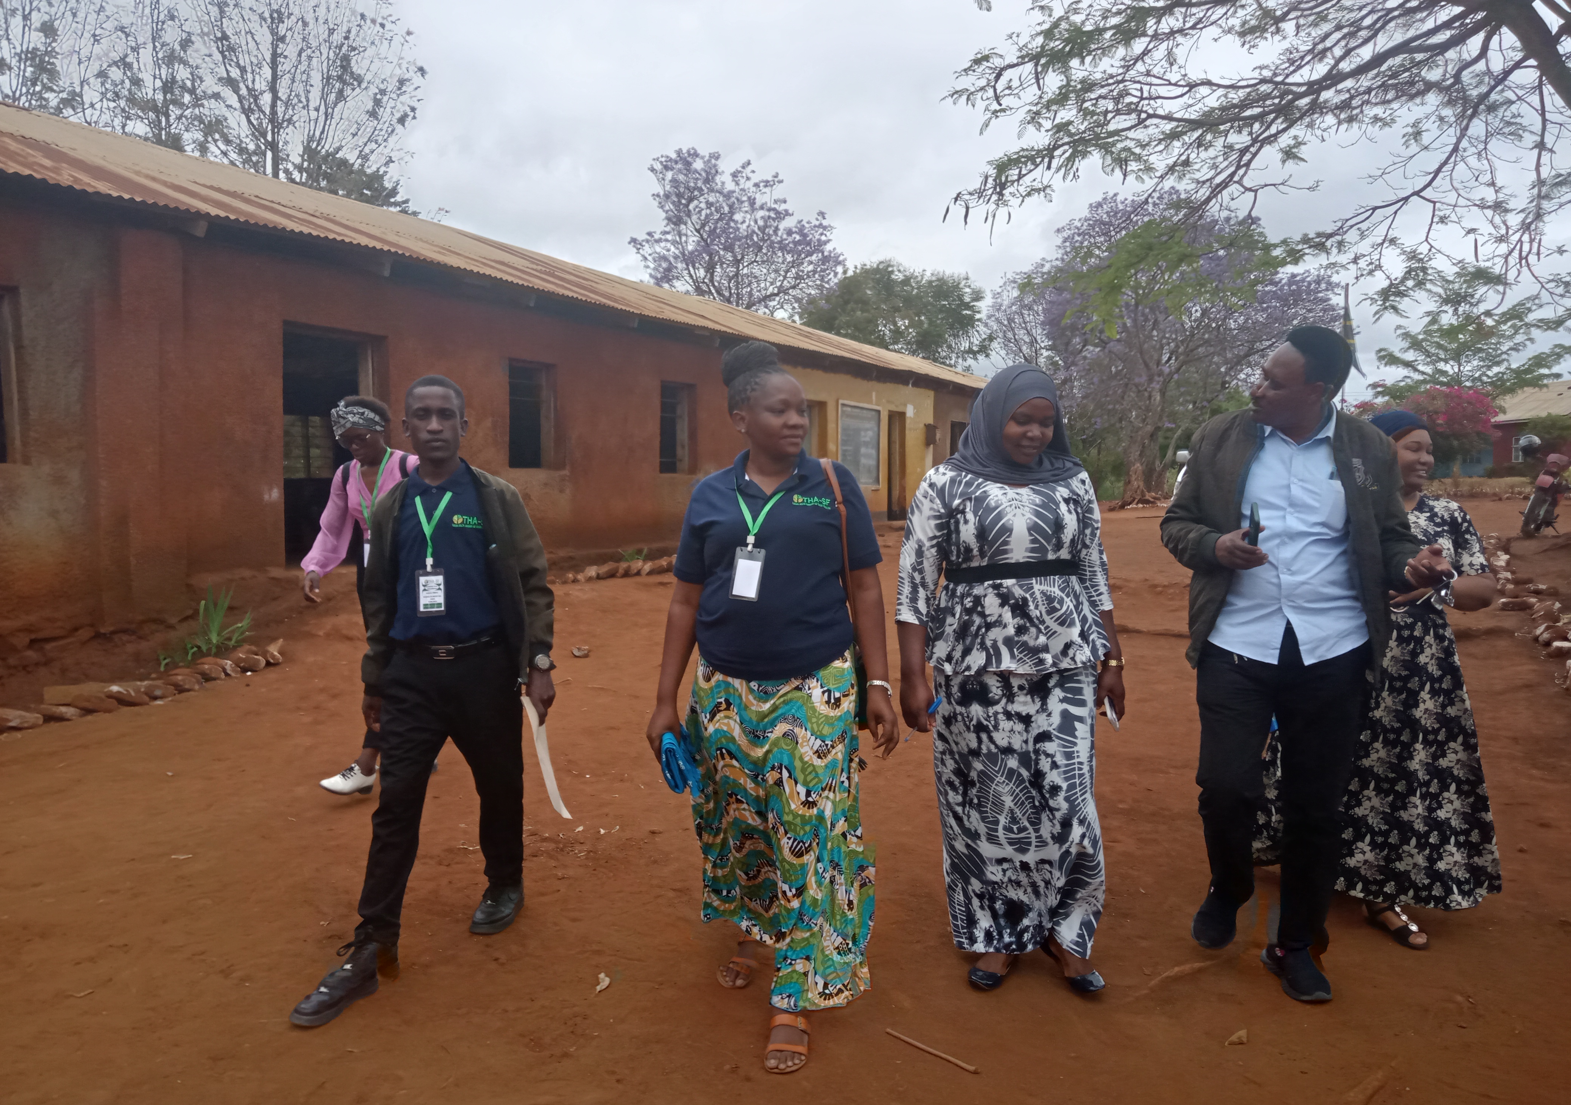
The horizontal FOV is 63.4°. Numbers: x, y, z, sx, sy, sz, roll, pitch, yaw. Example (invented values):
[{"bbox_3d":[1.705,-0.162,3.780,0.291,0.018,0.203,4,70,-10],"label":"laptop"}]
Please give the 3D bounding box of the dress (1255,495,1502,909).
[{"bbox_3d":[1.800,0.421,3.880,0.600,1.240,0.480,0,3,-3],"label":"dress"}]

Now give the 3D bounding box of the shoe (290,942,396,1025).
[{"bbox_3d":[-1.128,1.103,3.250,0.110,0.140,0.290,1,3,27],"label":"shoe"}]

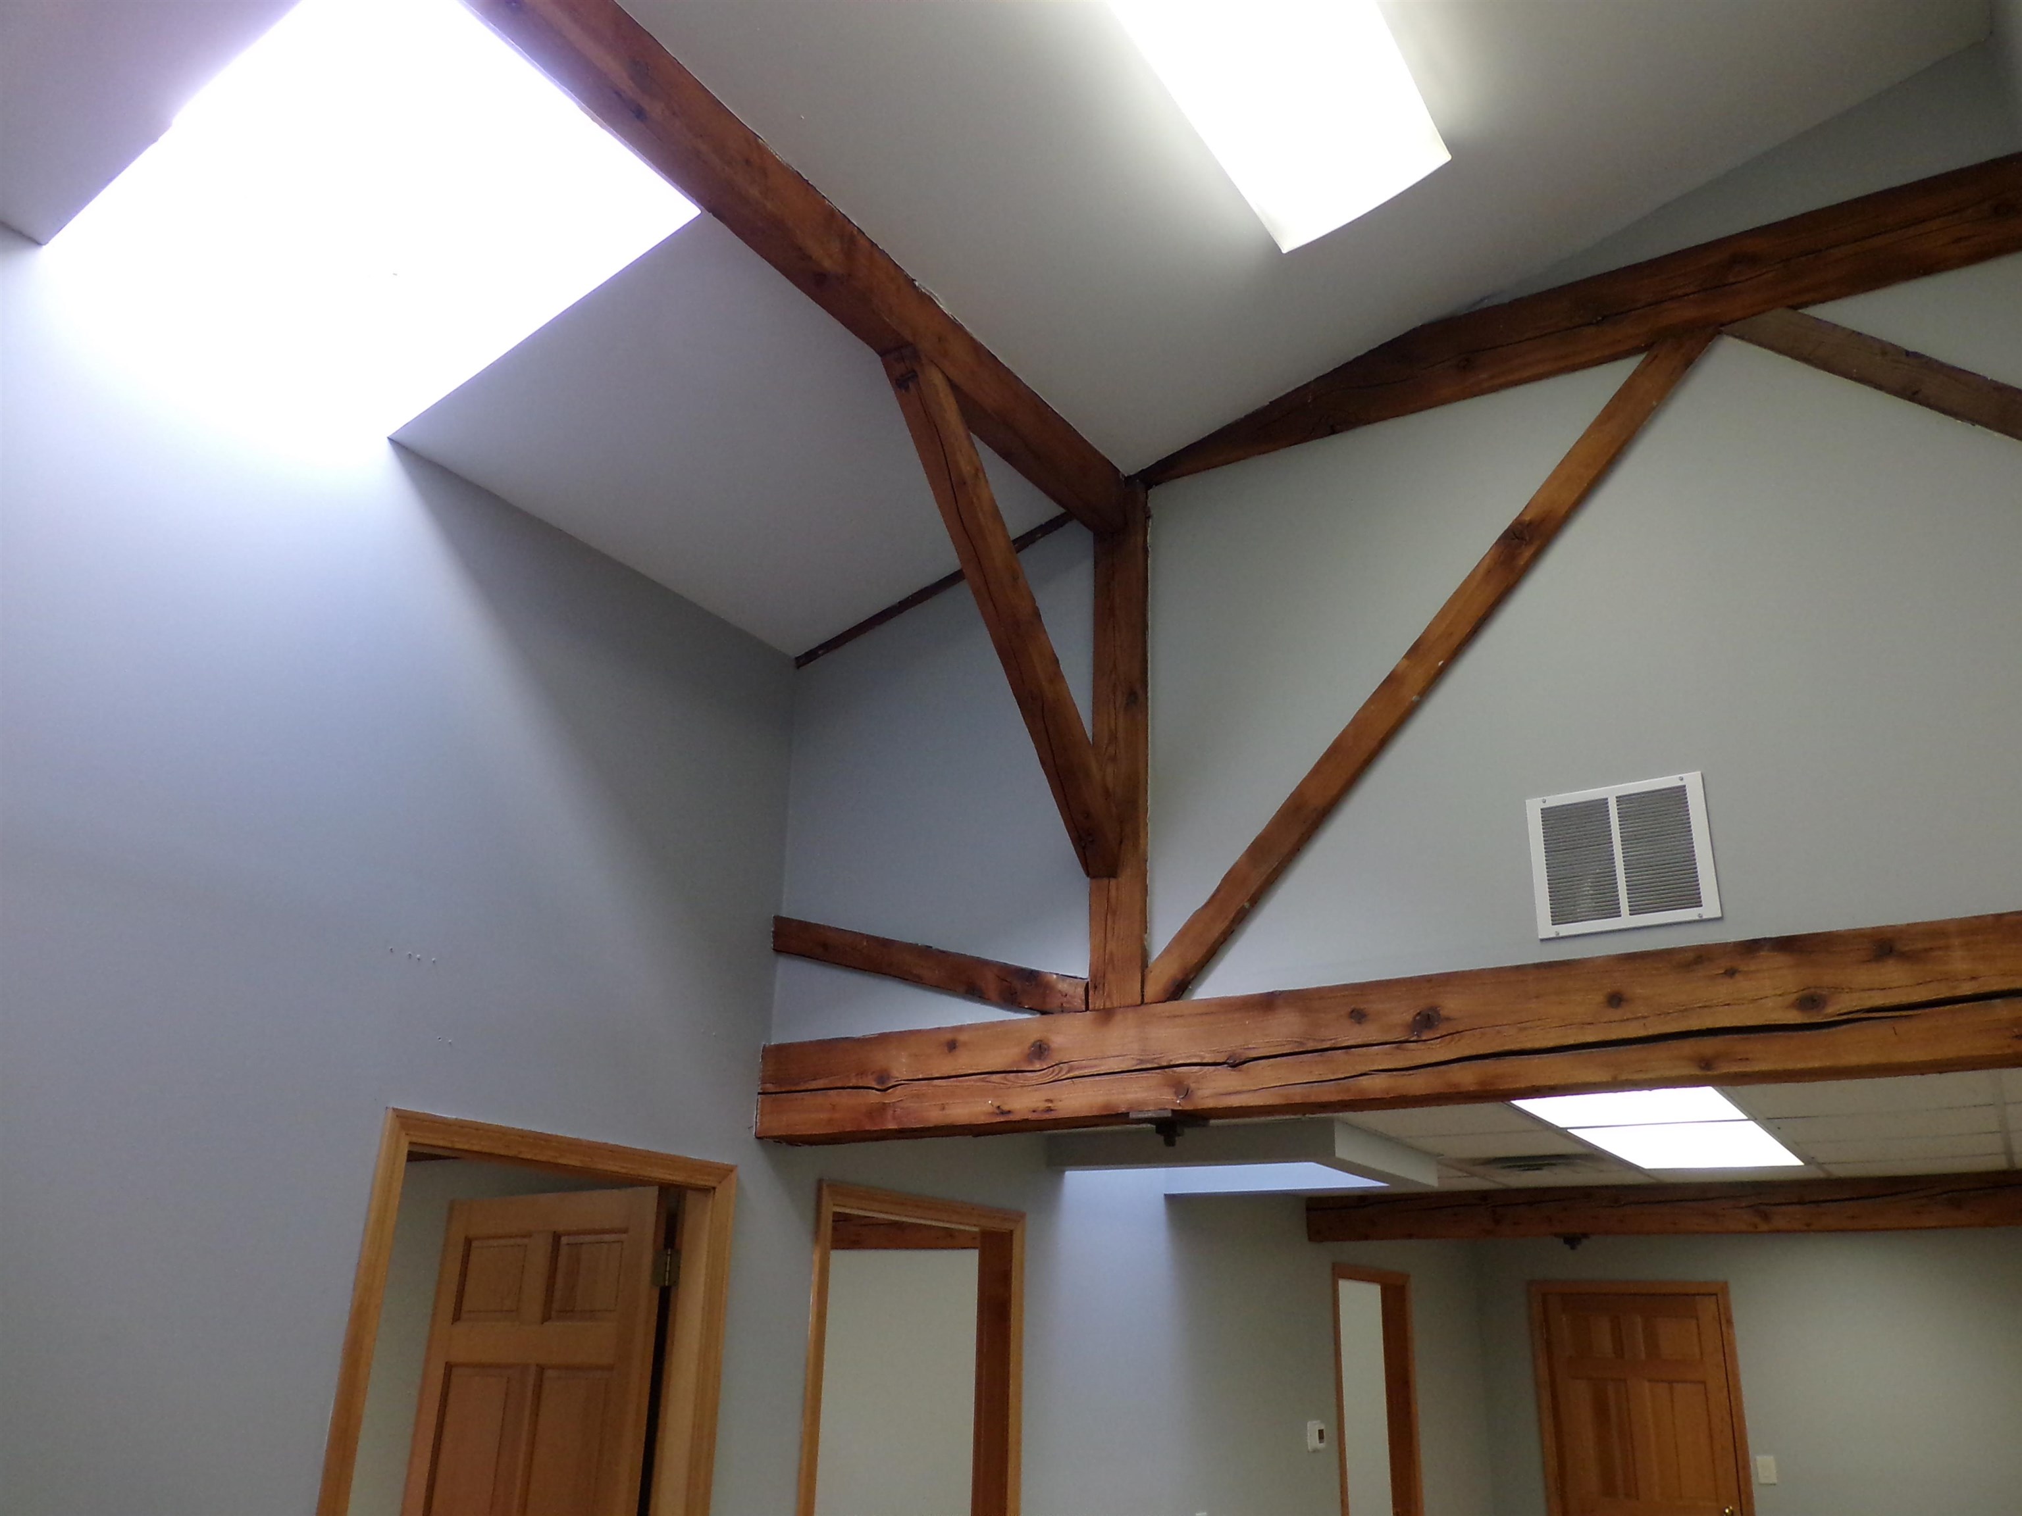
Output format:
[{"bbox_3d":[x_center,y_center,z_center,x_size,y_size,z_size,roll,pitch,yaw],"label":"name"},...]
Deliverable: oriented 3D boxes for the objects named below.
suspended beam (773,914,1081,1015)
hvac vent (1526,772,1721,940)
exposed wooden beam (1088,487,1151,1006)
[{"bbox_3d":[-0.220,0.554,3.983,1.071,0.104,0.090,6,-15,36],"label":"suspended beam"},{"bbox_3d":[1.237,0.201,3.082,0.346,0.302,0.020,-12,-25,31],"label":"hvac vent"},{"bbox_3d":[0.308,-0.039,3.889,0.149,1.393,0.140,-12,-25,31],"label":"exposed wooden beam"}]

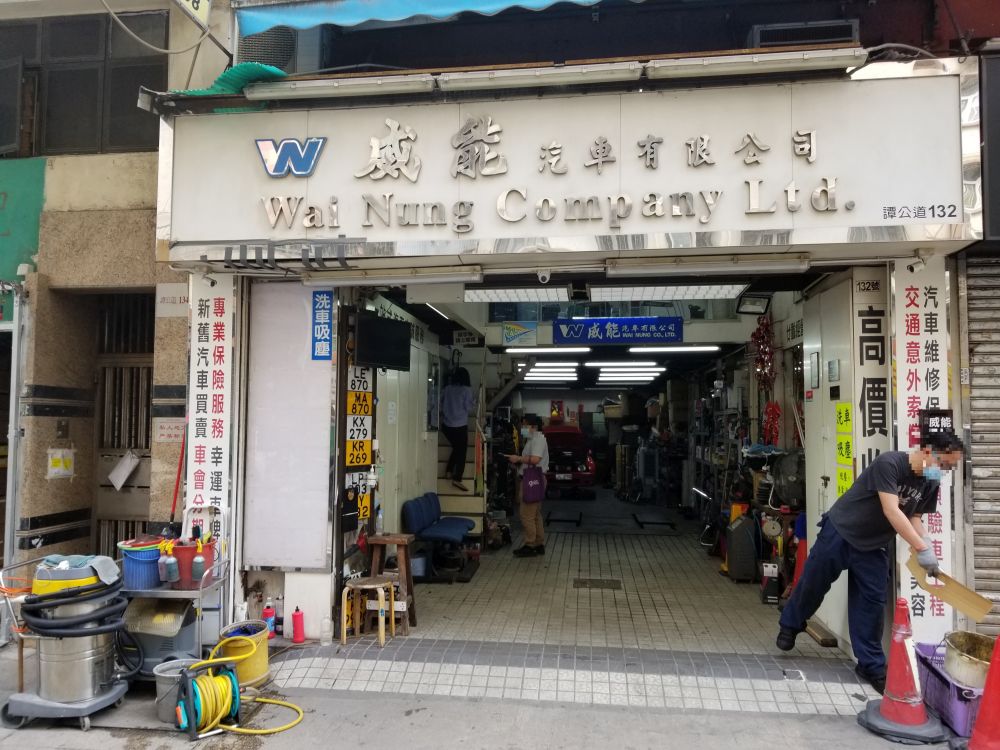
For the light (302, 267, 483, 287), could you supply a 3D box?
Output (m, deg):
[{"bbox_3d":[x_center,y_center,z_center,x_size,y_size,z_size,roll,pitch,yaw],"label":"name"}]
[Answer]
[{"bbox_3d":[-0.747,-0.686,5.230,1.270,0.100,0.110,0,-3,8],"label":"light"}]

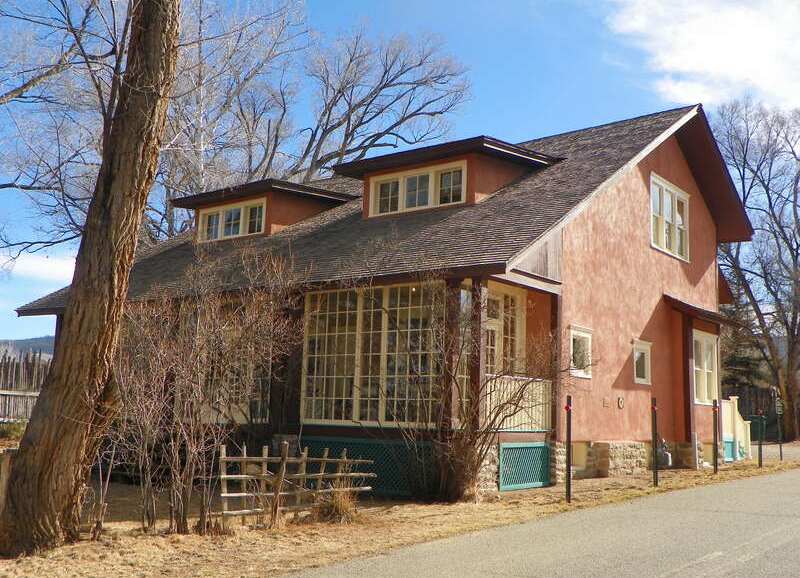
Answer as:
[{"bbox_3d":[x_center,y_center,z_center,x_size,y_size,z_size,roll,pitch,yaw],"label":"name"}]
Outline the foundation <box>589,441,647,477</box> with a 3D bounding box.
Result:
[{"bbox_3d":[4.511,3.455,18.398,0.380,0.640,1.930,-5,-11,38],"label":"foundation"}]

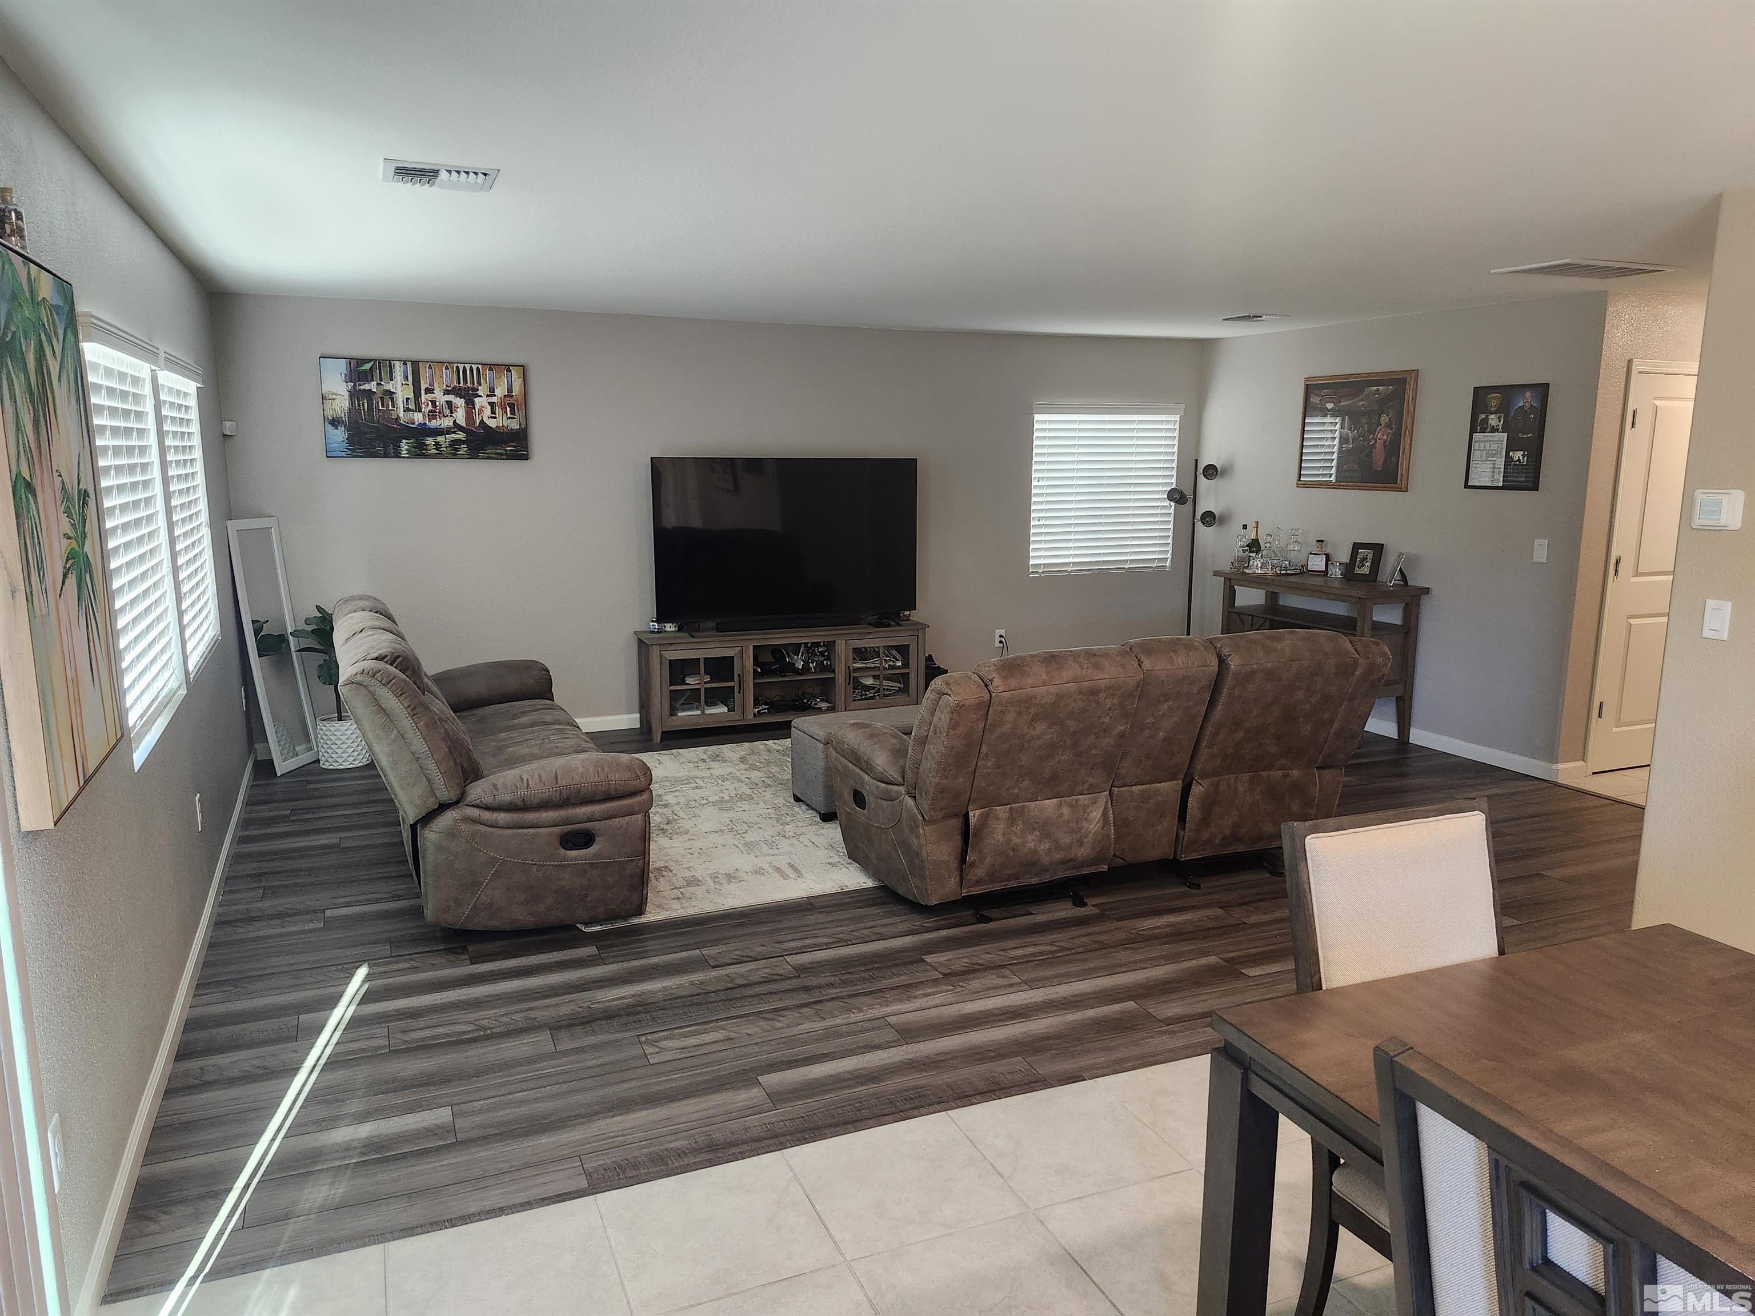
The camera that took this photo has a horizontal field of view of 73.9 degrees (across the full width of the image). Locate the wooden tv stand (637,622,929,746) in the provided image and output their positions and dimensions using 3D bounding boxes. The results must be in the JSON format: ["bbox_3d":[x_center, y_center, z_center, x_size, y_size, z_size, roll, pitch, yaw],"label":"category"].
[{"bbox_3d":[-0.548,0.117,7.070,1.751,0.574,0.412,-4,11,-23],"label":"wooden tv stand"}]

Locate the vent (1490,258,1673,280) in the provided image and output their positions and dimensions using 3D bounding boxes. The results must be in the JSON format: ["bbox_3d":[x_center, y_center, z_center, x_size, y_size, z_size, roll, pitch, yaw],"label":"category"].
[{"bbox_3d":[2.875,-1.569,4.725,0.544,0.017,0.404,-4,11,-23],"label":"vent"}]

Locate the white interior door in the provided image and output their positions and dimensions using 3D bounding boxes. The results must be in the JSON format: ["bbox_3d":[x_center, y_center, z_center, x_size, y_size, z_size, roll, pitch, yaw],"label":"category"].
[{"bbox_3d":[4.094,-0.459,6.106,0.860,2.100,0.070,-4,11,-24],"label":"white interior door"}]

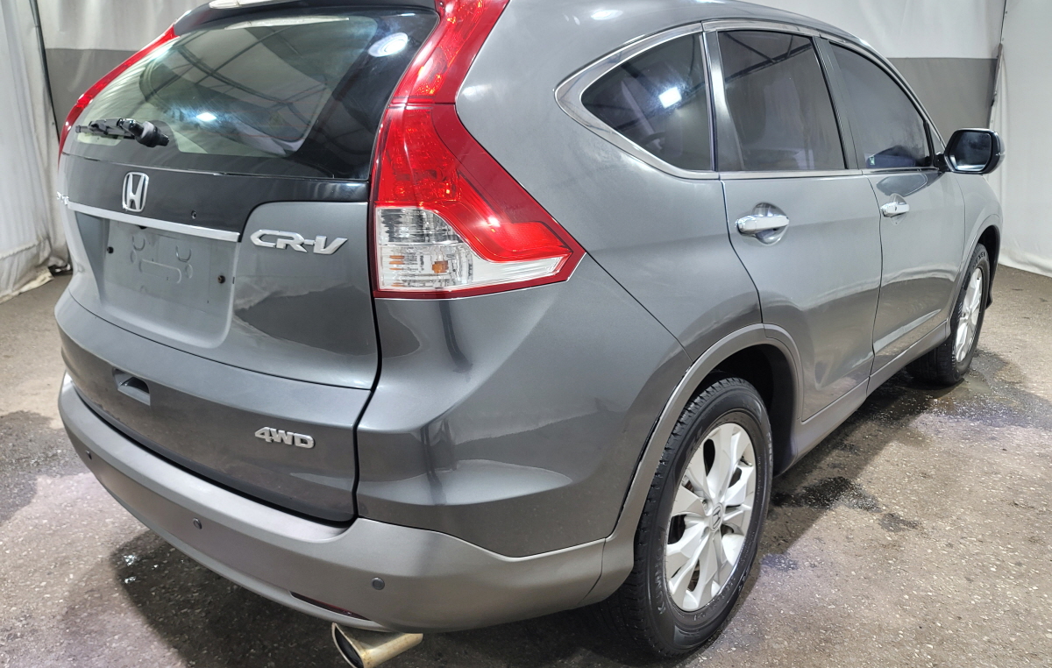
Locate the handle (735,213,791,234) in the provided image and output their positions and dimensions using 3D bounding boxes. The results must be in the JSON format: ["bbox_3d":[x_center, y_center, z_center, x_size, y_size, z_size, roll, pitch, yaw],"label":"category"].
[{"bbox_3d":[0.537,-0.249,1.715,0.048,0.036,0.210,14,21,39],"label":"handle"}]

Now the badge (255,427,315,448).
[{"bbox_3d":[-0.418,0.180,1.309,0.125,0.025,0.008,6,17,20],"label":"badge"}]

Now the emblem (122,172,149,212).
[{"bbox_3d":[-0.800,-0.289,1.547,0.100,0.080,0.013,14,14,39],"label":"emblem"}]

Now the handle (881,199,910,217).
[{"bbox_3d":[1.181,-0.402,2.433,0.055,0.048,0.215,14,21,39],"label":"handle"}]

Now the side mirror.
[{"bbox_3d":[1.759,-0.718,2.999,0.225,0.180,0.140,14,21,39],"label":"side mirror"}]

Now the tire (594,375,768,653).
[{"bbox_3d":[0.389,0.430,1.919,0.225,0.715,0.715,14,21,39],"label":"tire"}]

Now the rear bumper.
[{"bbox_3d":[-0.687,0.275,1.844,1.780,0.290,0.540,14,21,39],"label":"rear bumper"}]

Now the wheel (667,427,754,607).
[{"bbox_3d":[0.404,0.433,1.907,0.170,0.462,0.462,14,21,39],"label":"wheel"}]

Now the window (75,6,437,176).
[{"bbox_3d":[-0.655,-0.520,1.653,1.300,0.065,0.470,14,63,39],"label":"window"}]

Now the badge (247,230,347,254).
[{"bbox_3d":[-0.382,-0.155,1.266,0.205,0.032,0.013,9,11,27],"label":"badge"}]

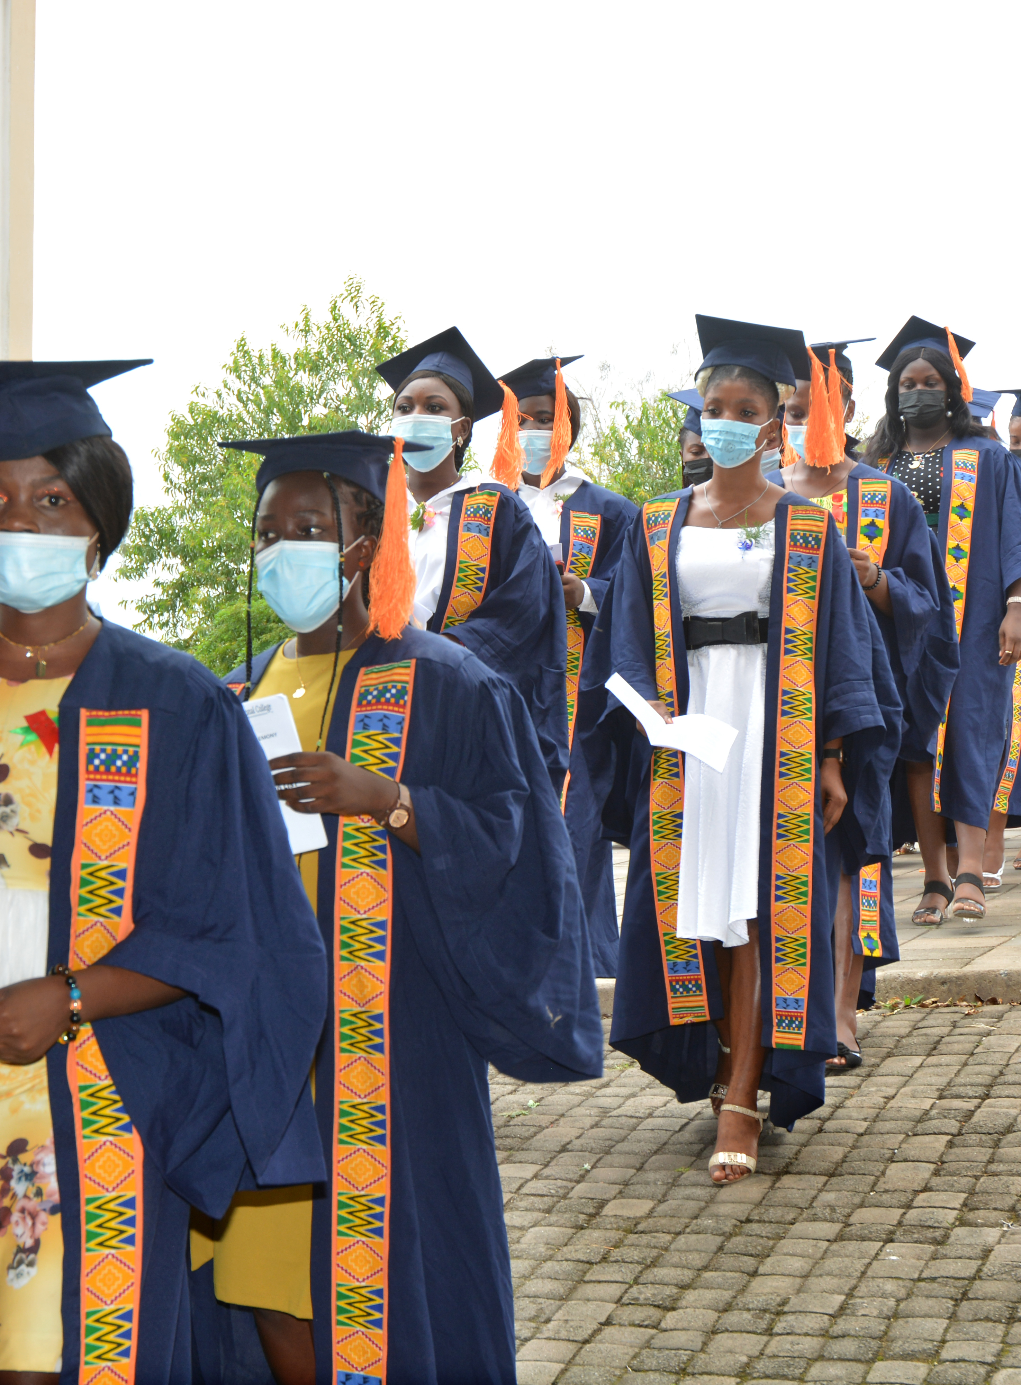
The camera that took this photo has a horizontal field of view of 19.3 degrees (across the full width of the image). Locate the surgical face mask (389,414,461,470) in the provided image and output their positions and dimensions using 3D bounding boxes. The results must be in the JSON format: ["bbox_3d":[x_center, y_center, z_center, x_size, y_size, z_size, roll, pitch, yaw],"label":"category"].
[{"bbox_3d":[-0.183,-0.542,6.500,0.140,0.120,0.085,0,-1,27],"label":"surgical face mask"}]

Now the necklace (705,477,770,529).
[{"bbox_3d":[0.470,-0.391,6.180,0.132,0.112,0.115,0,-2,15],"label":"necklace"}]

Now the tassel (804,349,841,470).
[{"bbox_3d":[0.665,-0.608,6.420,0.062,0.250,0.050,-5,-1,15],"label":"tassel"}]

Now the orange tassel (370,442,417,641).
[{"bbox_3d":[-0.162,-0.210,4.130,0.064,0.270,0.055,-1,-2,20],"label":"orange tassel"}]

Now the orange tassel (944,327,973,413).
[{"bbox_3d":[1.274,-0.923,8.550,0.038,0.235,0.033,-15,-3,16],"label":"orange tassel"}]

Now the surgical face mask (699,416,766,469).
[{"bbox_3d":[0.469,-0.529,6.350,0.135,0.105,0.080,0,5,21],"label":"surgical face mask"}]

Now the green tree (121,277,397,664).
[{"bbox_3d":[-2.081,-1.154,27.000,3.200,5.200,3.100,0,-1,11],"label":"green tree"}]

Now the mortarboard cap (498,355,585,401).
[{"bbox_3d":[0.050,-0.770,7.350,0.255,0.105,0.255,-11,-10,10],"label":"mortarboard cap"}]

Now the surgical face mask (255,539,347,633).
[{"bbox_3d":[-0.259,-0.130,3.700,0.135,0.110,0.080,-1,5,29],"label":"surgical face mask"}]

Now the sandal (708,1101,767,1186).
[{"bbox_3d":[0.455,0.900,5.980,0.090,0.115,0.230,1,7,11],"label":"sandal"}]

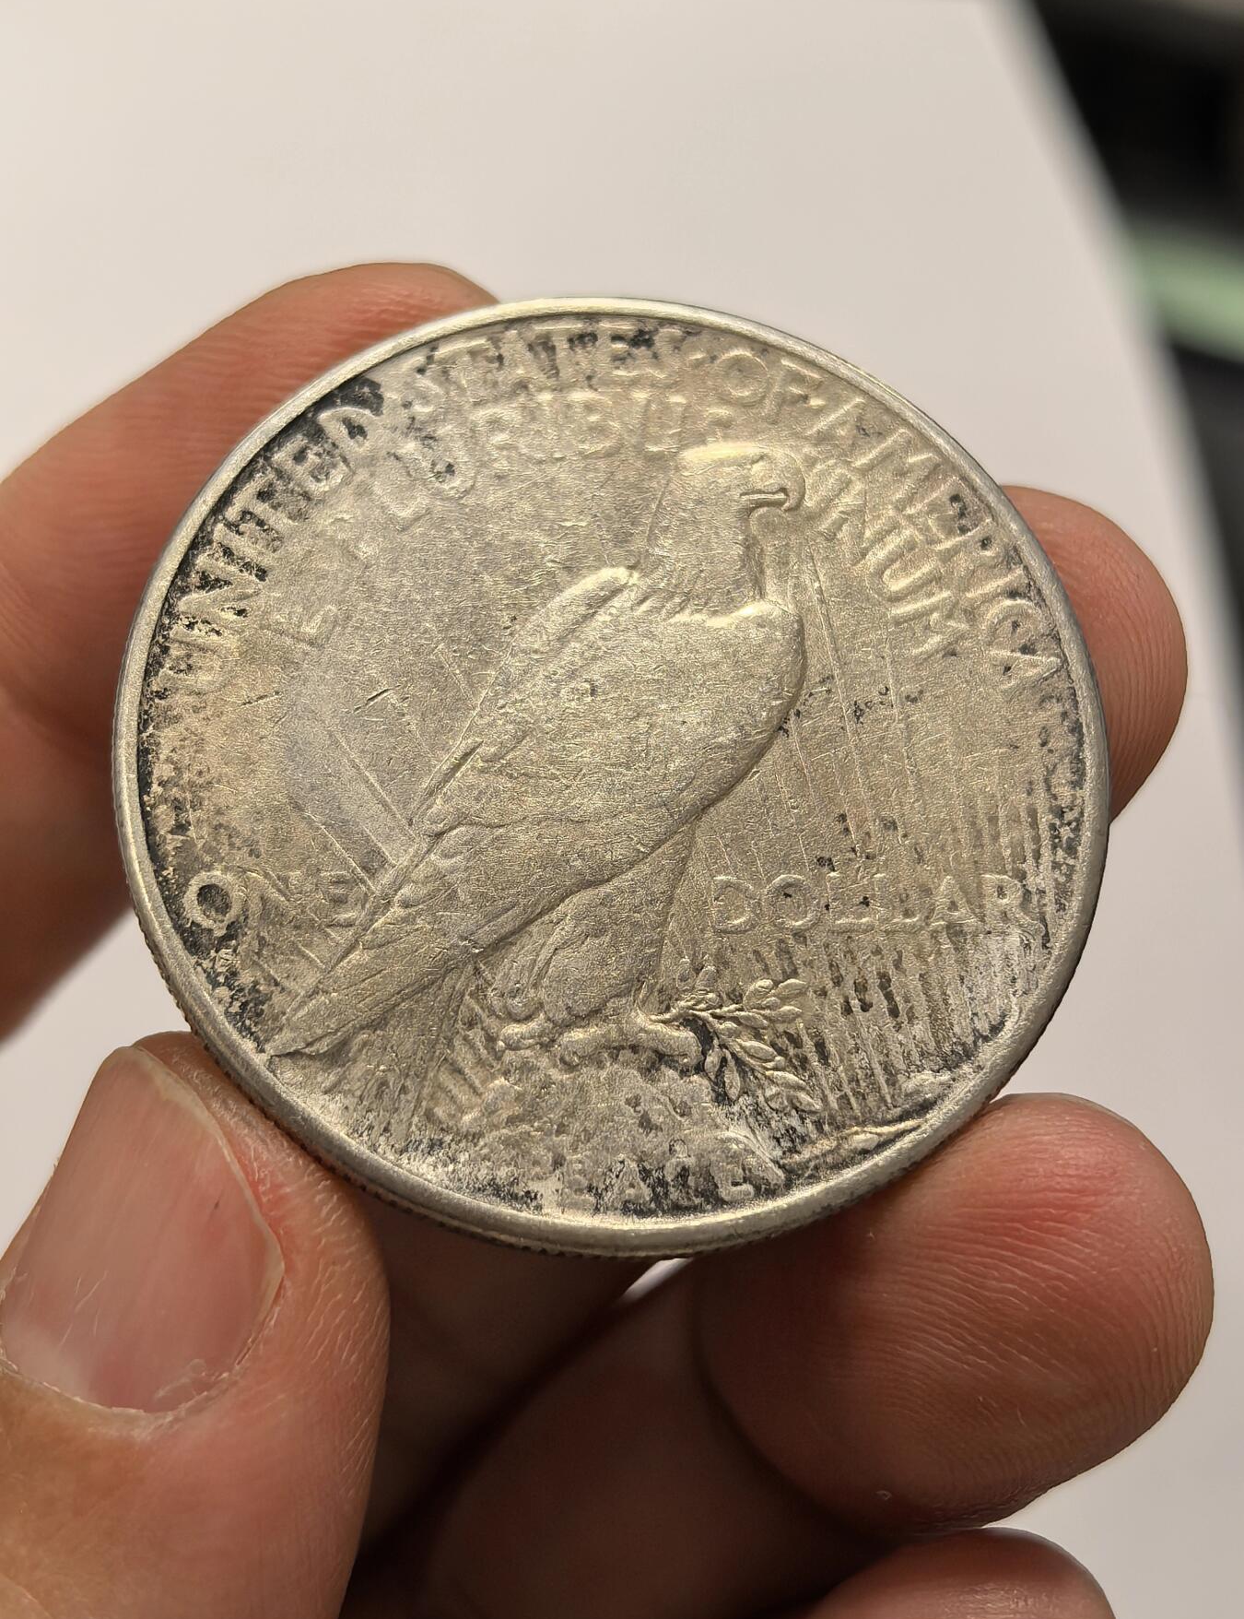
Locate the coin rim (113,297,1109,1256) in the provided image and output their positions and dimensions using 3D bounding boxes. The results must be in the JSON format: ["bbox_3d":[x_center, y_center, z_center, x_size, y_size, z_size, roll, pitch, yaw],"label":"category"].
[{"bbox_3d":[0.000,-0.002,0.099,0.038,0.002,0.038,0,73,-7],"label":"coin rim"}]

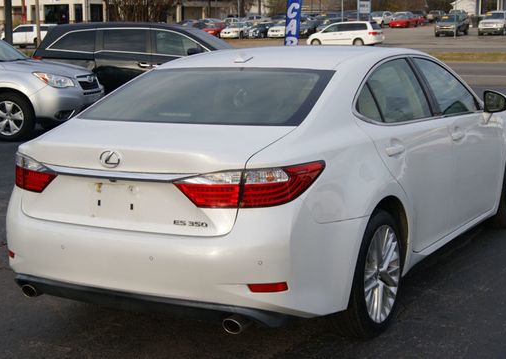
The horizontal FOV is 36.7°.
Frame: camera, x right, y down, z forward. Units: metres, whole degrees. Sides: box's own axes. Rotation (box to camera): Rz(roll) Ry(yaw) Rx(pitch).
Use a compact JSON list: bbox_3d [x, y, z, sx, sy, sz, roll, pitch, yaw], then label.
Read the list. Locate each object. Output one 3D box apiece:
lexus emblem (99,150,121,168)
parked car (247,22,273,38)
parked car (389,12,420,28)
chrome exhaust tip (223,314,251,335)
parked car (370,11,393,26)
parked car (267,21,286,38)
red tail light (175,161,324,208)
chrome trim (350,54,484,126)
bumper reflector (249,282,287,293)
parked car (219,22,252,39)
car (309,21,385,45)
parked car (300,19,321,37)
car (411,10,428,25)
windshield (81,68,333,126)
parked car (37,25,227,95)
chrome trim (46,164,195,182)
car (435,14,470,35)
[{"bbox_3d":[-0.624,-0.089,3.353,0.115,0.080,0.015,4,10,31],"label":"lexus emblem"},{"bbox_3d":[0.984,-13.959,71.500,1.780,1.430,4.500,4,11,26],"label":"parked car"},{"bbox_3d":[14.193,-14.877,71.500,1.800,1.380,4.600,4,11,26],"label":"parked car"},{"bbox_3d":[-0.062,0.603,3.208,0.088,0.074,0.120,4,10,31],"label":"chrome exhaust tip"},{"bbox_3d":[12.482,-15.323,73.000,1.800,1.500,4.600,4,11,26],"label":"parked car"},{"bbox_3d":[2.897,-12.998,66.000,1.800,1.430,4.750,4,11,25],"label":"parked car"},{"bbox_3d":[-0.013,0.014,3.228,0.530,0.168,0.370,4,10,31],"label":"red tail light"},{"bbox_3d":[0.947,-0.519,4.424,0.250,0.390,2.200,4,10,30],"label":"chrome trim"},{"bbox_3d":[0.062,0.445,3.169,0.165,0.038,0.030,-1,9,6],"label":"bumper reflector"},{"bbox_3d":[-1.535,-13.843,71.000,1.780,1.430,4.600,4,10,25],"label":"parked car"},{"bbox_3d":[6.397,-9.961,52.500,5.100,1.750,1.960,4,11,26],"label":"car"},{"bbox_3d":[5.182,-13.895,70.000,1.850,1.680,4.600,4,11,26],"label":"parked car"},{"bbox_3d":[17.138,-16.950,80.000,1.800,1.470,4.600,4,11,27],"label":"car"},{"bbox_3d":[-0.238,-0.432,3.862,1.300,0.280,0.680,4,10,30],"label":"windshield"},{"bbox_3d":[-2.500,-2.820,18.400,5.150,1.740,2.000,0,10,5],"label":"parked car"},{"bbox_3d":[-0.599,-0.025,3.293,0.880,0.055,0.070,4,10,30],"label":"chrome trim"},{"bbox_3d":[17.645,-13.603,67.500,1.950,1.860,5.300,4,11,28],"label":"car"}]

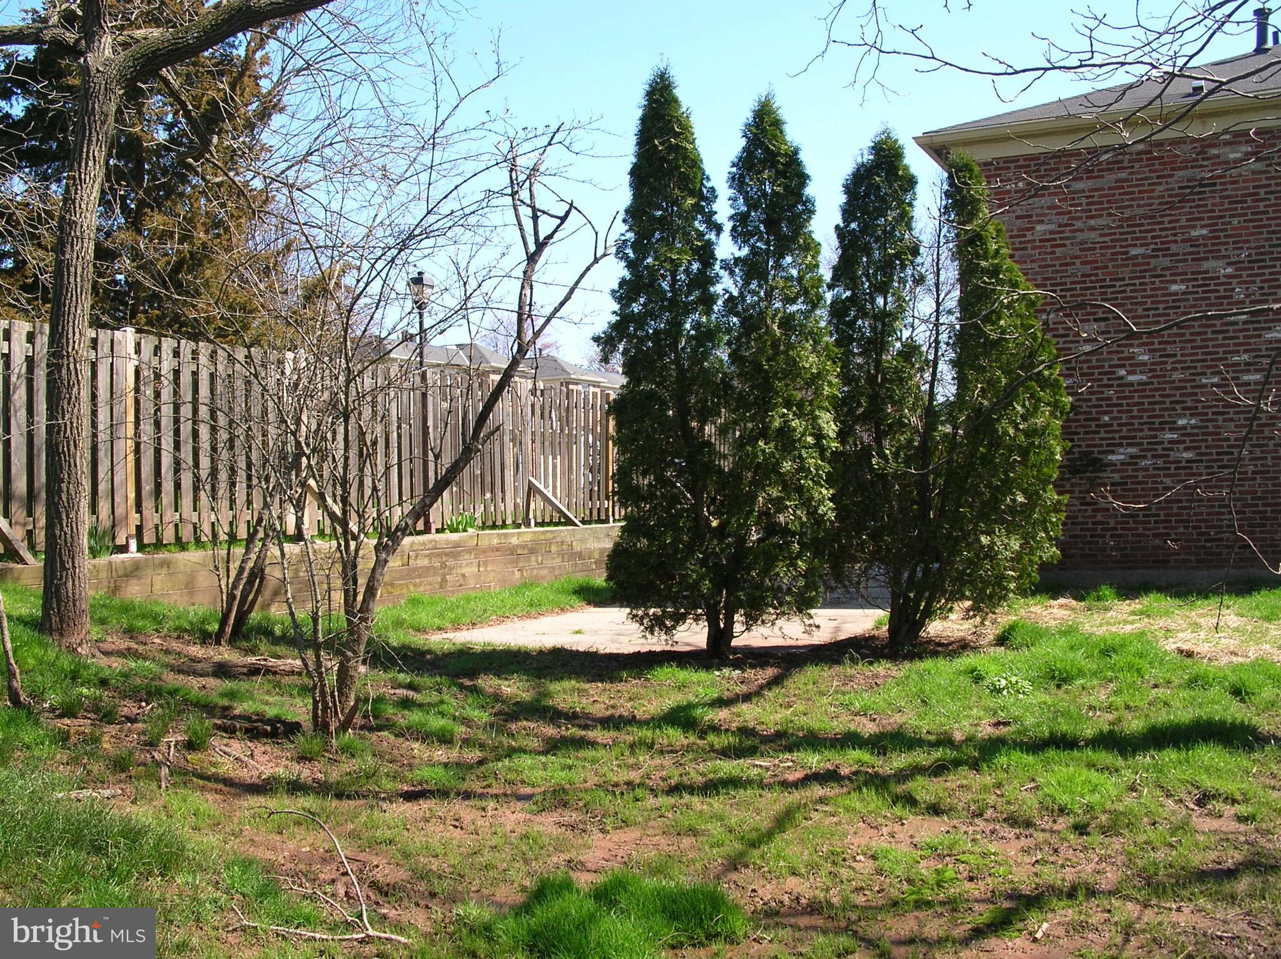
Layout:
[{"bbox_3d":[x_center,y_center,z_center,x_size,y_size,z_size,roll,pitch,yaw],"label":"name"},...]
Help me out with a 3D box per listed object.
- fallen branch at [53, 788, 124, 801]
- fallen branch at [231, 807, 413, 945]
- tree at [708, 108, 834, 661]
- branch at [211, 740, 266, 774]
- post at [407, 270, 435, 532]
[{"bbox_3d":[-2.536,1.446,6.116,0.320,0.055,0.080,-2,0,-6],"label":"fallen branch"},{"bbox_3d":[-1.373,1.482,5.025,0.516,0.220,1.563,-1,-1,-30],"label":"fallen branch"},{"bbox_3d":[1.140,-0.899,11.445,1.030,4.764,1.050,-2,0,0],"label":"tree"},{"bbox_3d":[-2.203,1.494,7.221,0.087,0.090,0.820,-1,-1,-35],"label":"branch"},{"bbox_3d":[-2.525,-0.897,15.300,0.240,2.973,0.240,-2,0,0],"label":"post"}]

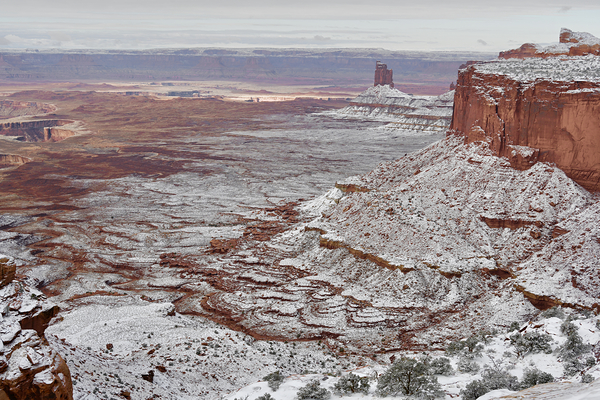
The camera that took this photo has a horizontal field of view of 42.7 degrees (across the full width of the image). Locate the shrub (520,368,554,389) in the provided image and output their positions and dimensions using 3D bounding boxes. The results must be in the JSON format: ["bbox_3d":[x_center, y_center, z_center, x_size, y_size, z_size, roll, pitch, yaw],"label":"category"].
[{"bbox_3d":[18.589,13.932,60.000,2.661,1.611,2.395,0,11,0],"label":"shrub"}]

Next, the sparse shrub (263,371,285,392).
[{"bbox_3d":[-2.074,14.206,60.000,1.722,1.818,1.550,0,11,0],"label":"sparse shrub"}]

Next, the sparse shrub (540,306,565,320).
[{"bbox_3d":[26.350,11.845,80.000,2.505,1.429,2.254,0,11,0],"label":"sparse shrub"}]

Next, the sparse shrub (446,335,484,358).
[{"bbox_3d":[14.465,12.804,67.000,3.321,2.073,2.989,0,11,0],"label":"sparse shrub"}]

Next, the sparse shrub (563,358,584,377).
[{"bbox_3d":[21.763,13.368,61.000,1.751,1.567,1.576,0,11,0],"label":"sparse shrub"}]

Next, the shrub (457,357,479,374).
[{"bbox_3d":[13.738,13.493,62.500,1.957,1.494,1.761,0,11,0],"label":"shrub"}]

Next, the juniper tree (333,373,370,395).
[{"bbox_3d":[3.896,13.921,58.000,2.875,1.694,2.588,0,11,0],"label":"juniper tree"}]

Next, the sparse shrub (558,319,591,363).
[{"bbox_3d":[23.633,12.053,66.000,2.755,4.102,2.480,0,11,0],"label":"sparse shrub"}]

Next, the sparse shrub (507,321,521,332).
[{"bbox_3d":[20.888,12.376,75.000,1.370,1.205,1.233,0,11,0],"label":"sparse shrub"}]

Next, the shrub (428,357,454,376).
[{"bbox_3d":[11.444,13.466,62.000,2.103,1.653,1.893,0,11,0],"label":"shrub"}]

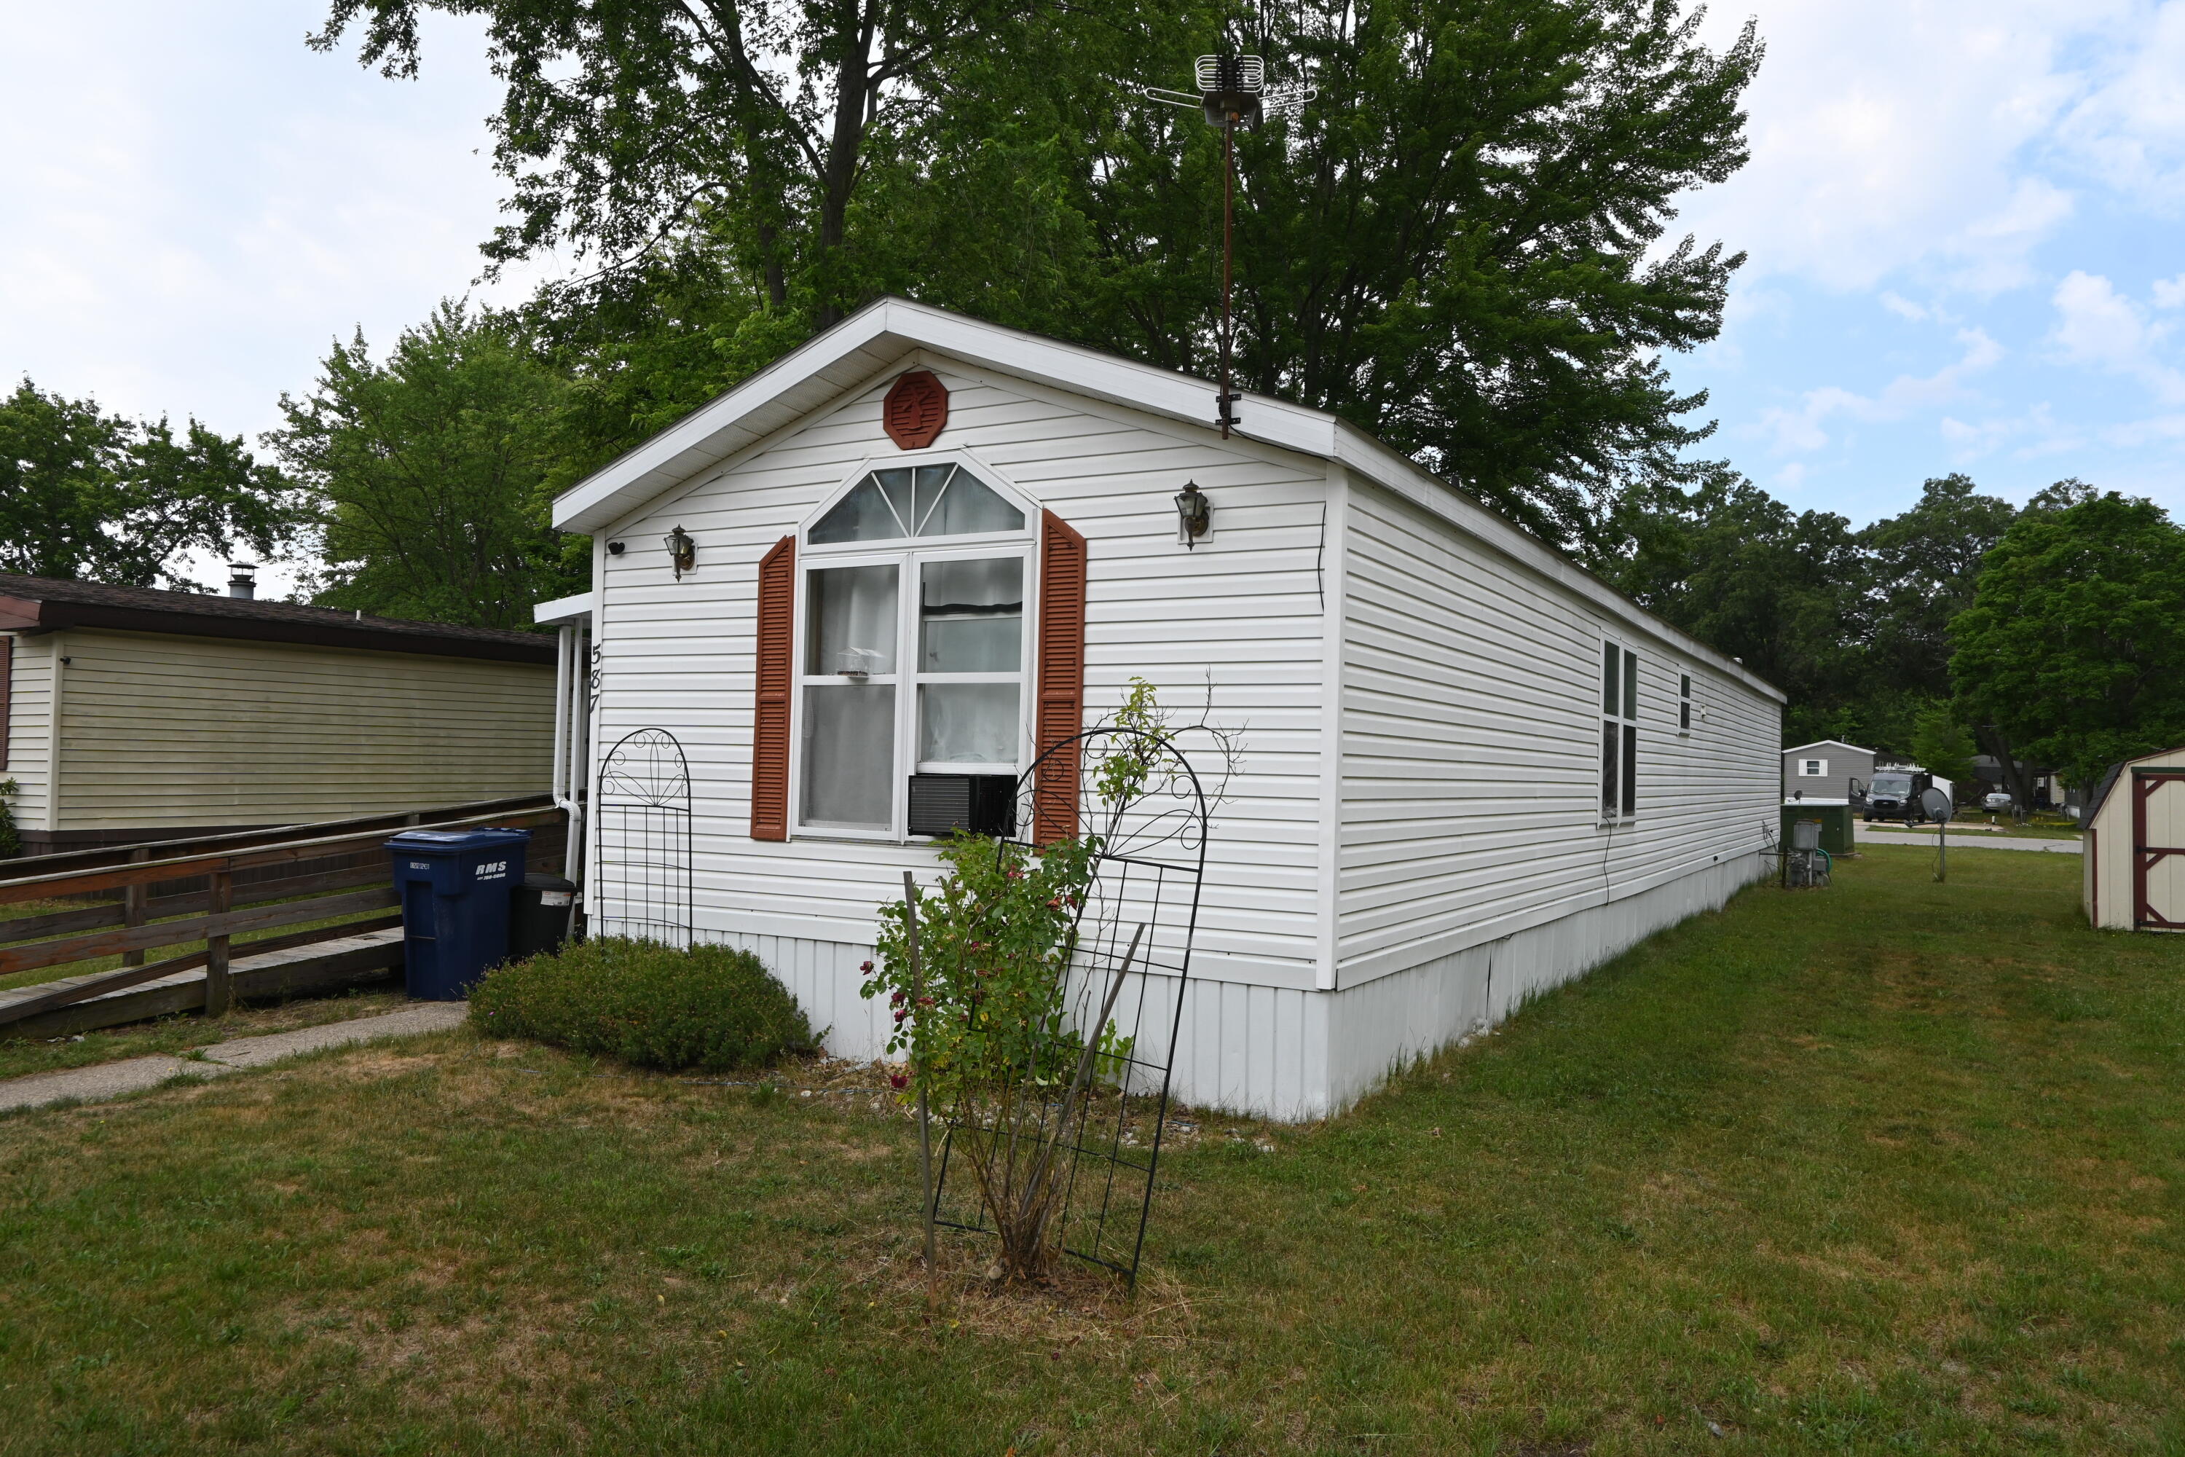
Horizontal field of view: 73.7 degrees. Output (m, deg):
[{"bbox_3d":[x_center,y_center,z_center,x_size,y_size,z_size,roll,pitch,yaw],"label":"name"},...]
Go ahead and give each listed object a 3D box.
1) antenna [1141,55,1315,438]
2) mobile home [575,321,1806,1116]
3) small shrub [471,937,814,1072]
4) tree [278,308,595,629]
[{"bbox_3d":[0.598,-2.112,6.365,0.750,1.660,0.500,1,-2,5],"label":"antenna"},{"bbox_3d":[3.953,0.168,16.259,5.111,3.988,20.283,1,-2,30],"label":"mobile home"},{"bbox_3d":[-2.593,1.447,8.040,2.100,0.640,1.050,1,-2,30],"label":"small shrub"},{"bbox_3d":[-14.191,-3.592,32.129,8.000,11.493,8.000,1,-2,30],"label":"tree"}]

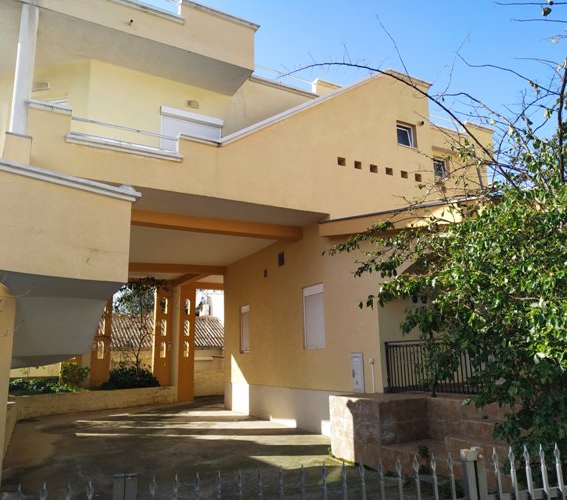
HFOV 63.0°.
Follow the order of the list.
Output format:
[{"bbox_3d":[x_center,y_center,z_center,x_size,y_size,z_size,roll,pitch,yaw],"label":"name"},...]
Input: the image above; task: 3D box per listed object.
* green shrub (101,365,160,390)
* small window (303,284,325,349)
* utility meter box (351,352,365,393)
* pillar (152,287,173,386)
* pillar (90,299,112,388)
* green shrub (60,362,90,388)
[{"bbox_3d":[-5.030,4.187,15.222,1.835,0.749,0.918,5,-15,-29],"label":"green shrub"},{"bbox_3d":[0.664,1.376,9.504,0.130,1.274,0.771,5,-15,-29],"label":"small window"},{"bbox_3d":[1.338,2.162,8.130,0.130,0.669,0.307,5,-15,-29],"label":"utility meter box"},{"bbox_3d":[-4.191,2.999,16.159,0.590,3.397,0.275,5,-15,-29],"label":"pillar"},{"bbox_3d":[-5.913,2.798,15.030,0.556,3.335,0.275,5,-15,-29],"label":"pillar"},{"bbox_3d":[-6.427,3.844,14.315,0.842,0.795,0.857,5,-15,-29],"label":"green shrub"}]

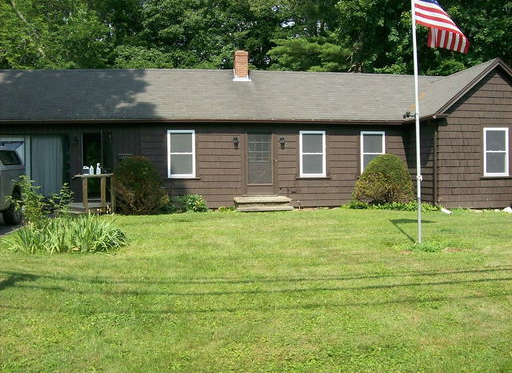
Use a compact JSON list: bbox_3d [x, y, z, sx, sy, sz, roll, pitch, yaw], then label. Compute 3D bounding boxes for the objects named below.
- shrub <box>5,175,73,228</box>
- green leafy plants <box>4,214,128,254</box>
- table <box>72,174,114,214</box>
[{"bbox_3d":[-4.824,0.377,11.800,1.350,1.200,1.100,0,1,0],"label":"shrub"},{"bbox_3d":[-3.526,0.847,9.900,2.100,0.660,1.250,0,1,0],"label":"green leafy plants"},{"bbox_3d":[-4.446,0.200,14.600,1.100,1.050,0.650,-1,1,-8],"label":"table"}]

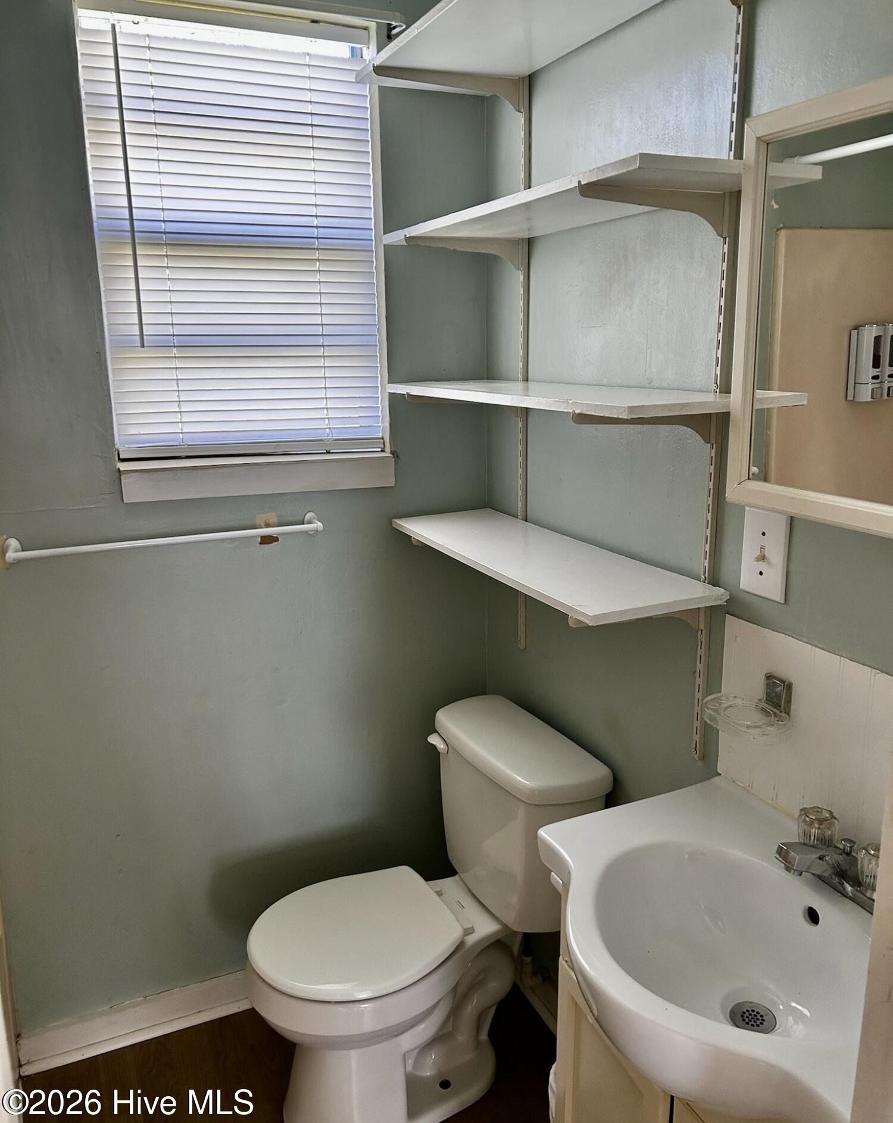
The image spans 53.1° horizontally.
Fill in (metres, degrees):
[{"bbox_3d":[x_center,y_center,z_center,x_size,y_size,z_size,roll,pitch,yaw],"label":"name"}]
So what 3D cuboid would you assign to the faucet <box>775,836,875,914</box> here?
[{"bbox_3d":[0.490,0.392,1.162,0.138,0.073,0.156,-7,15,-24],"label":"faucet"}]

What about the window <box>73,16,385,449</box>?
[{"bbox_3d":[-0.407,-0.637,1.809,0.559,0.835,0.030,-7,15,-24],"label":"window"}]

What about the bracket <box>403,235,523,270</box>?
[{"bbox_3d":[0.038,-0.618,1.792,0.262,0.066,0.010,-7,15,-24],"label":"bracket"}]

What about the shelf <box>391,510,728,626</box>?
[{"bbox_3d":[0.156,-0.013,1.712,0.245,0.019,0.803,-7,15,-24],"label":"shelf"}]

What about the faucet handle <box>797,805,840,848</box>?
[{"bbox_3d":[0.506,0.367,1.221,0.050,0.048,0.050,-1,14,0],"label":"faucet handle"}]

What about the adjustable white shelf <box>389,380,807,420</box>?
[{"bbox_3d":[0.166,-0.302,1.613,0.243,0.019,0.870,-7,15,-24],"label":"adjustable white shelf"}]

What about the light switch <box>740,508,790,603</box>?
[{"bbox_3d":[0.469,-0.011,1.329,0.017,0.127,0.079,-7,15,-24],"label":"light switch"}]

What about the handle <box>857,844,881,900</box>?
[{"bbox_3d":[0.549,0.388,1.131,0.050,0.048,0.050,-7,15,-24],"label":"handle"}]

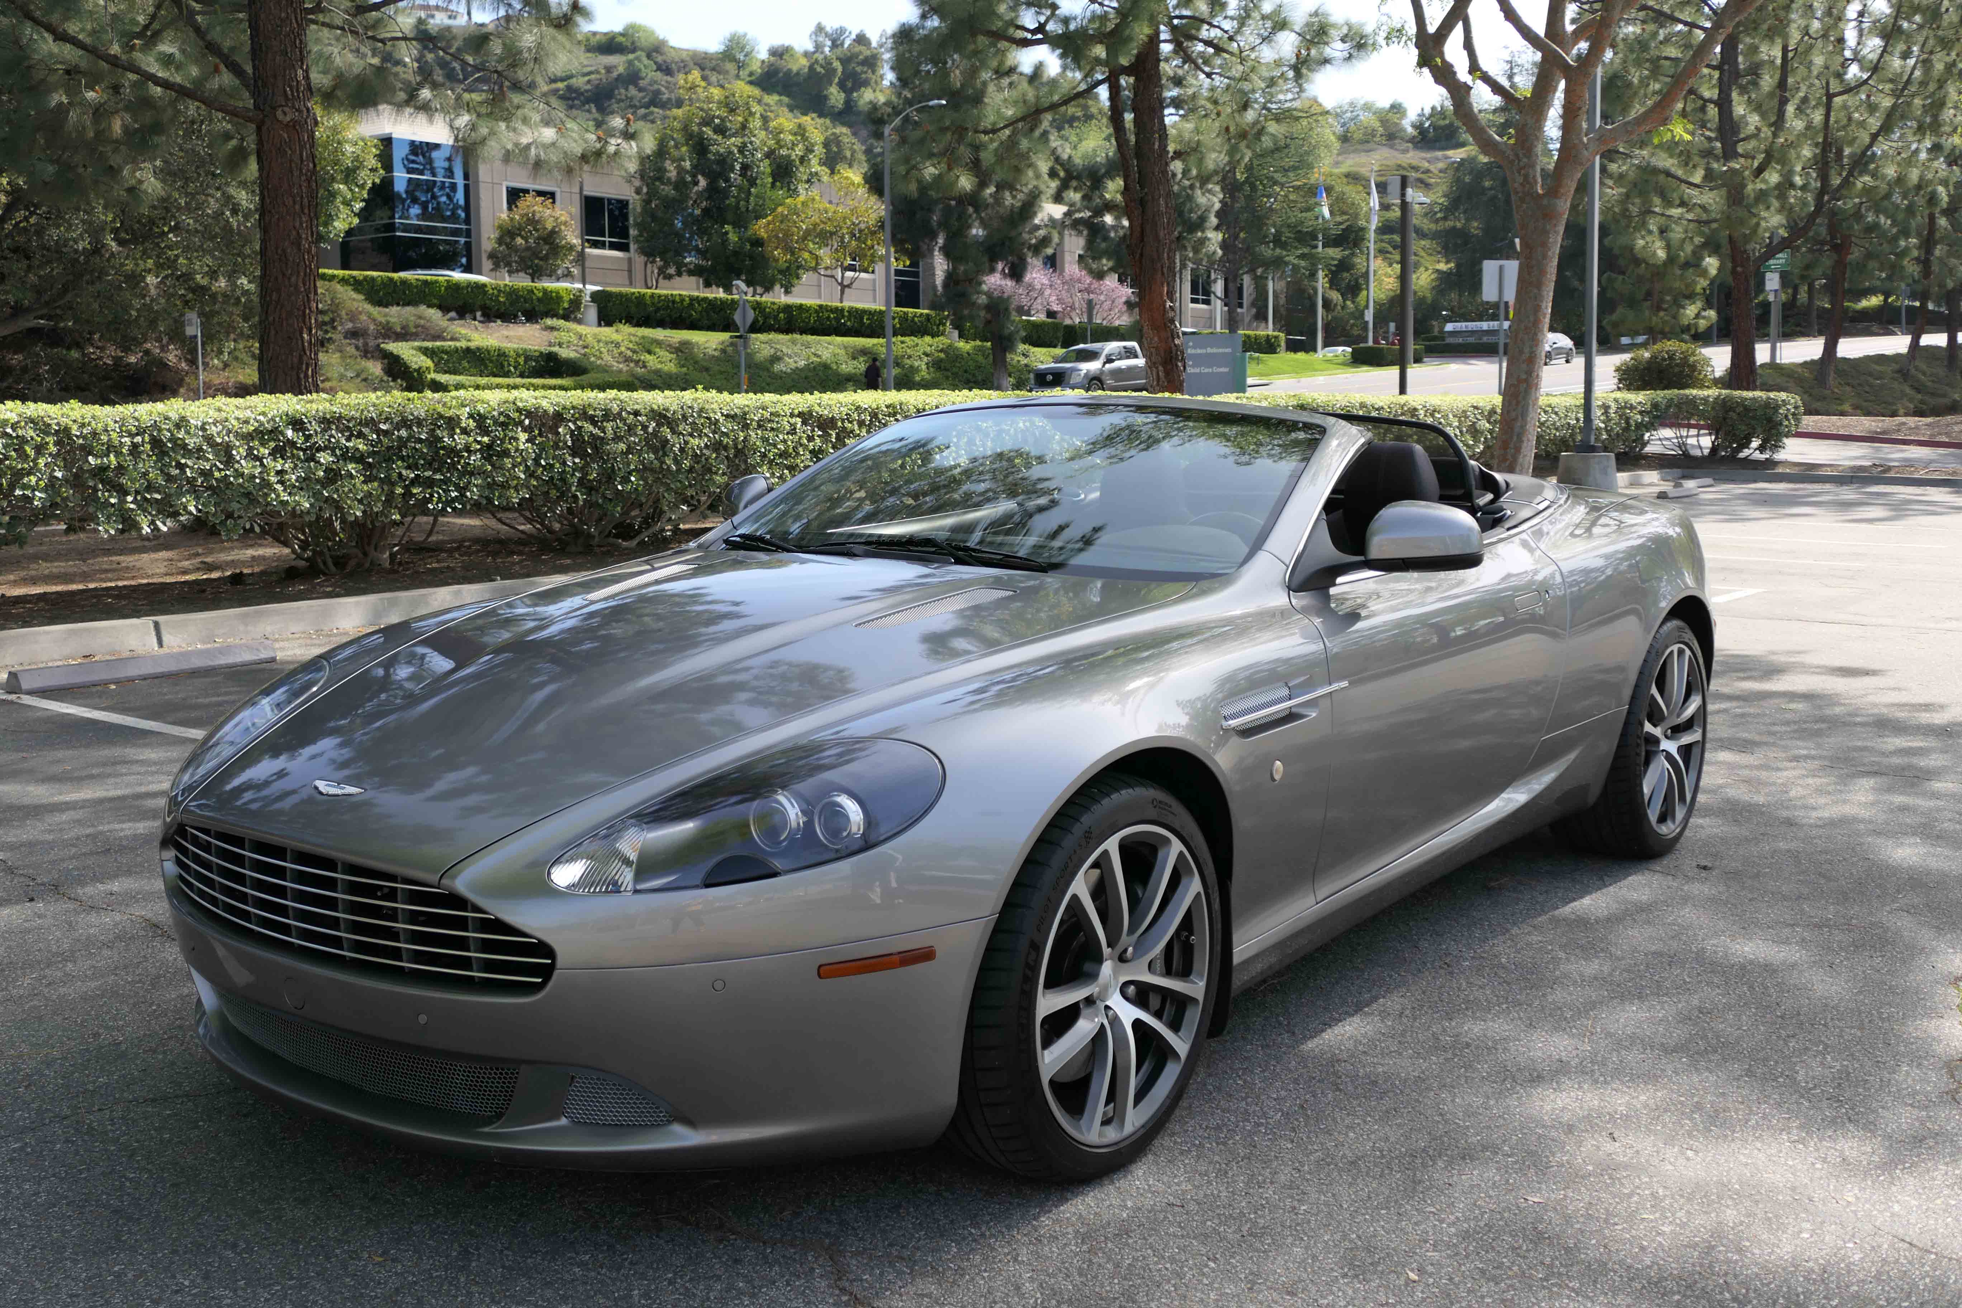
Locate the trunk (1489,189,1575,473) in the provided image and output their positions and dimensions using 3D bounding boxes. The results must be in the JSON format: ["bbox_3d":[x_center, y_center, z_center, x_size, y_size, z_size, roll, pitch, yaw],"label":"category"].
[{"bbox_3d":[6.021,-3.512,22.093,0.800,3.160,0.550,1,7,15],"label":"trunk"}]

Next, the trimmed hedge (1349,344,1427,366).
[{"bbox_3d":[18.000,-13.200,89.000,3.300,0.950,1.800,1,8,11],"label":"trimmed hedge"}]

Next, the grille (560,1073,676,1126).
[{"bbox_3d":[-0.504,0.628,2.822,0.190,0.080,0.055,3,8,21],"label":"grille"}]

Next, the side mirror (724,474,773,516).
[{"bbox_3d":[-0.589,-0.387,5.163,0.250,0.150,0.145,6,10,37],"label":"side mirror"}]

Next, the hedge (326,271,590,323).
[{"bbox_3d":[-16.450,-11.250,63.800,1.200,1.150,10.000,5,9,35],"label":"hedge"}]

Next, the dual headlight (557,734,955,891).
[{"bbox_3d":[-0.313,0.223,2.859,0.320,0.200,0.530,4,9,26],"label":"dual headlight"}]

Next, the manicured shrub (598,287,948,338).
[{"bbox_3d":[-6.950,-12.450,74.500,1.200,1.270,19.500,4,8,34],"label":"manicured shrub"}]

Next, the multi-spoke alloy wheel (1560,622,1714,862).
[{"bbox_3d":[1.742,0.218,5.468,0.280,0.670,0.670,6,10,36],"label":"multi-spoke alloy wheel"}]

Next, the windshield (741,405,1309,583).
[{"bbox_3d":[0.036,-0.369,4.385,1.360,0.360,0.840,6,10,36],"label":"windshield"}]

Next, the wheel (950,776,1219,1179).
[{"bbox_3d":[0.140,0.518,3.265,0.240,0.665,0.670,6,10,36],"label":"wheel"}]

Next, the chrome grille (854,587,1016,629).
[{"bbox_3d":[-0.076,-0.081,3.573,0.100,0.028,0.350,6,15,36],"label":"chrome grille"}]

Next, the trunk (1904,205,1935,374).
[{"bbox_3d":[25.608,-9.871,55.000,0.750,4.700,0.450,3,7,25],"label":"trunk"}]

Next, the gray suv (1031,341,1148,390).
[{"bbox_3d":[3.744,-9.246,66.112,2.000,1.920,5.500,4,8,33],"label":"gray suv"}]

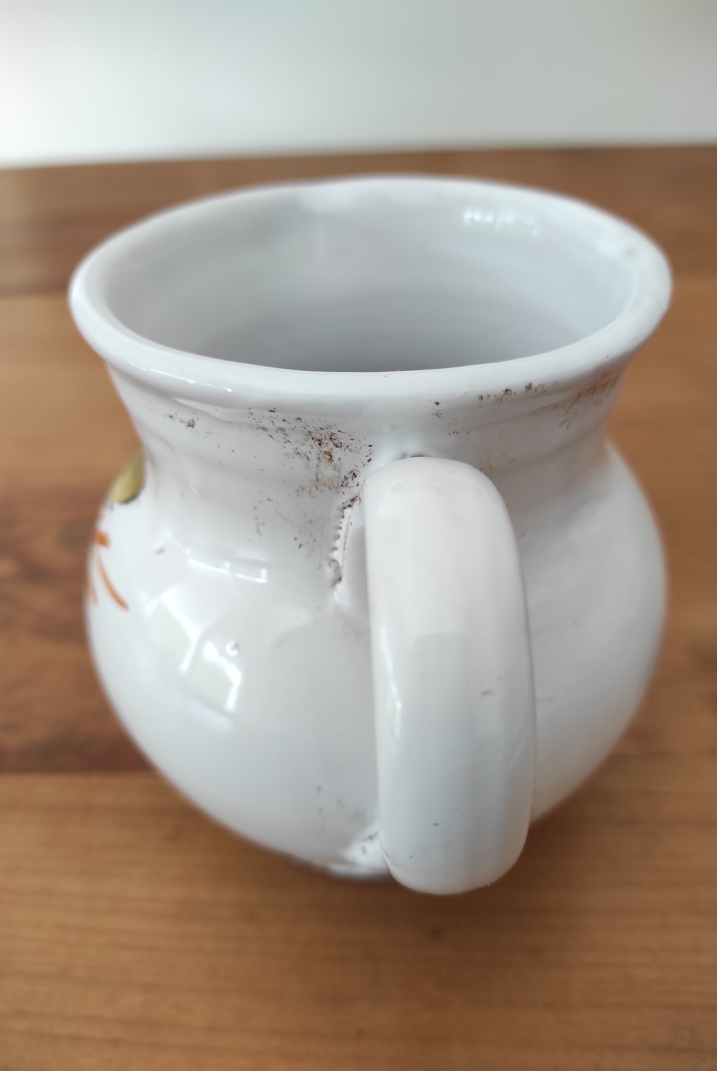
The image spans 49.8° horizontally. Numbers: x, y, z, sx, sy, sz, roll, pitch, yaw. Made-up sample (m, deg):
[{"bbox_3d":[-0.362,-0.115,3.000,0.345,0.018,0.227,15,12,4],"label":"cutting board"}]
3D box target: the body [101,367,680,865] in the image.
[{"bbox_3d":[0.003,0.003,0.151,0.109,0.103,0.109,-6,39,-5],"label":"body"}]

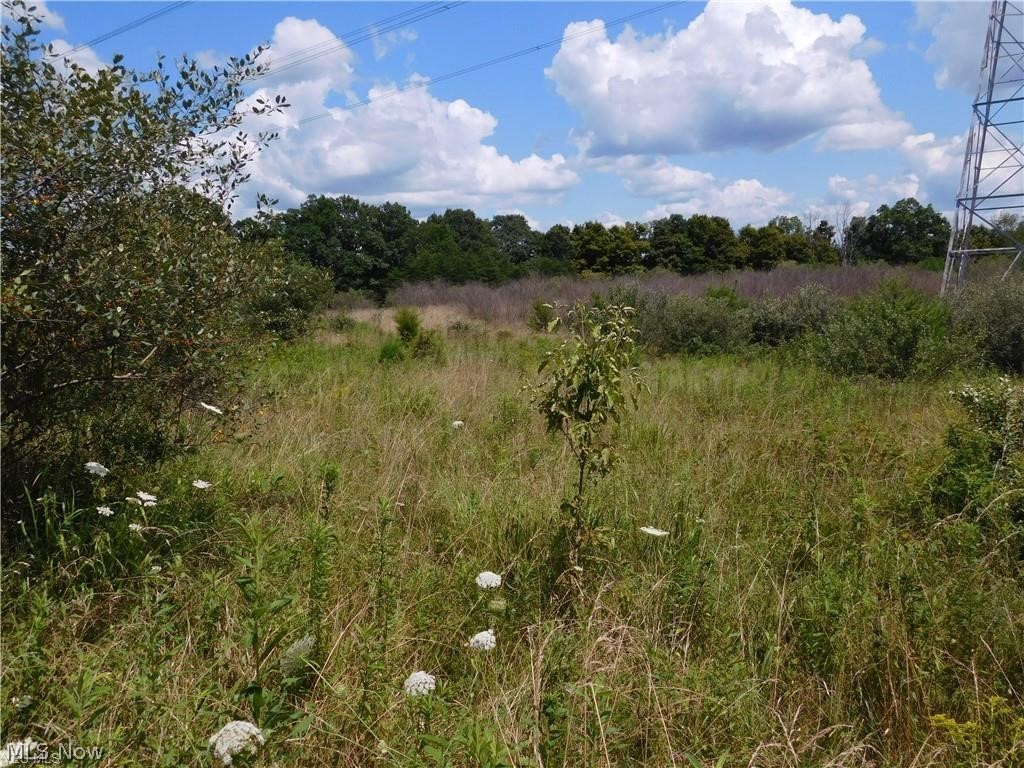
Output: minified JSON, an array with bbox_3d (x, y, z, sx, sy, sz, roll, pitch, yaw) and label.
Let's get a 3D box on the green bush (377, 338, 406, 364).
[{"bbox_3d":[-2.240,-0.604,16.500,0.560,0.520,0.520,0,7,0],"label":"green bush"}]

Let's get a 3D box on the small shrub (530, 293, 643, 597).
[{"bbox_3d":[0.332,0.297,3.900,0.501,1.340,0.476,0,7,0],"label":"small shrub"}]

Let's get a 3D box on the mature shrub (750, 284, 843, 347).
[{"bbox_3d":[5.930,-1.407,18.500,1.918,1.450,1.822,0,7,0],"label":"mature shrub"}]

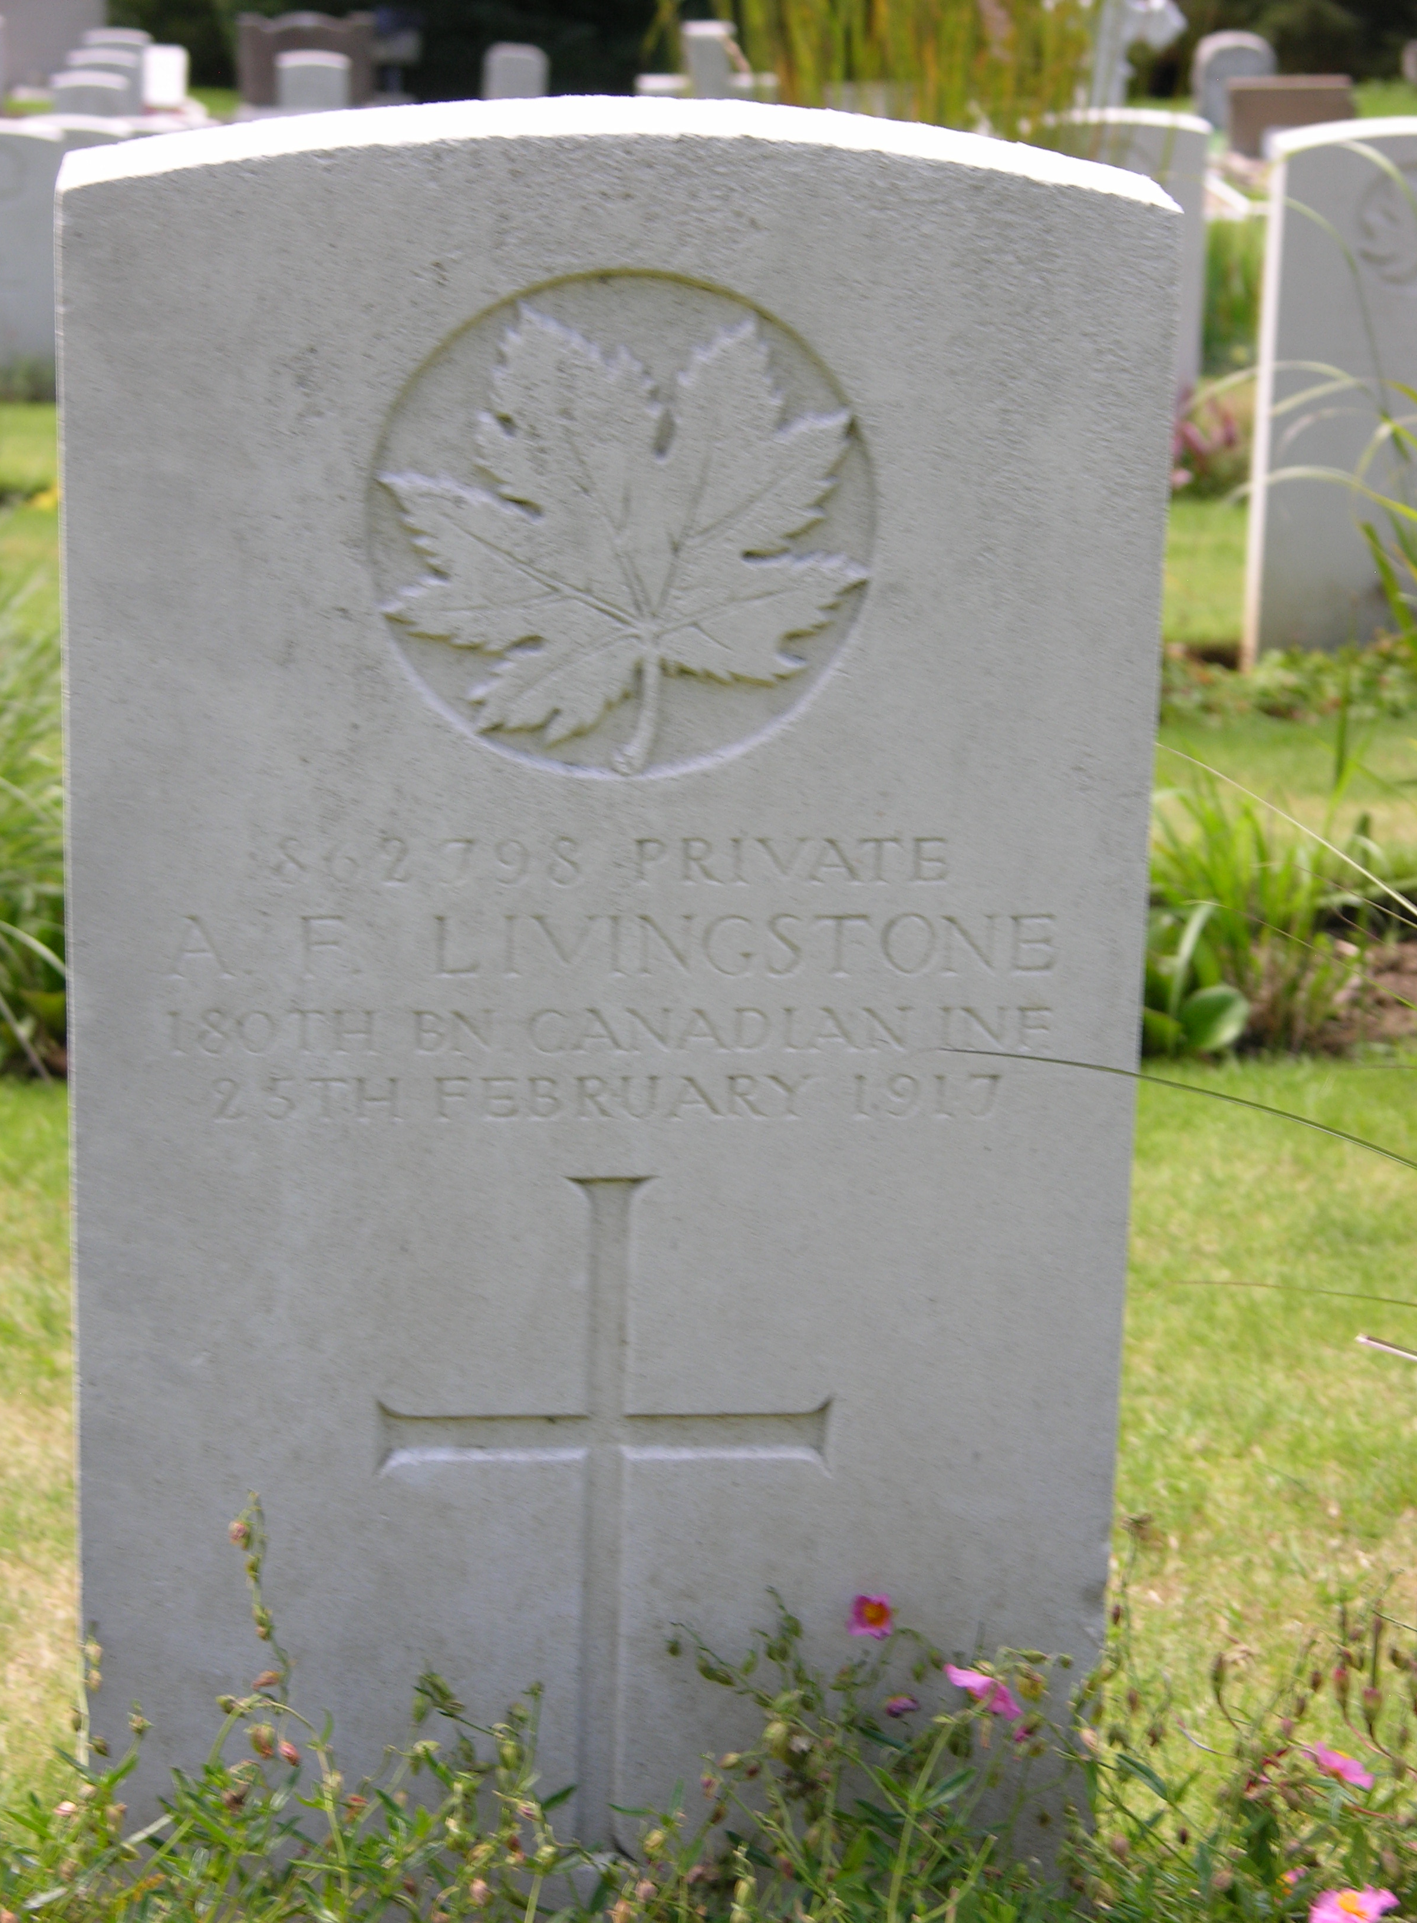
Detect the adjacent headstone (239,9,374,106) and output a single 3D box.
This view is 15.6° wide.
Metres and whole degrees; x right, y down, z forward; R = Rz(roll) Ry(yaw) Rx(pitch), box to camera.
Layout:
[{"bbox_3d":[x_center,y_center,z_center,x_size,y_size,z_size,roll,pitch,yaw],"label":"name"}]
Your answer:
[{"bbox_3d":[-2.507,-5.582,32.092,0.850,0.600,0.130,0,18,-4],"label":"adjacent headstone"}]

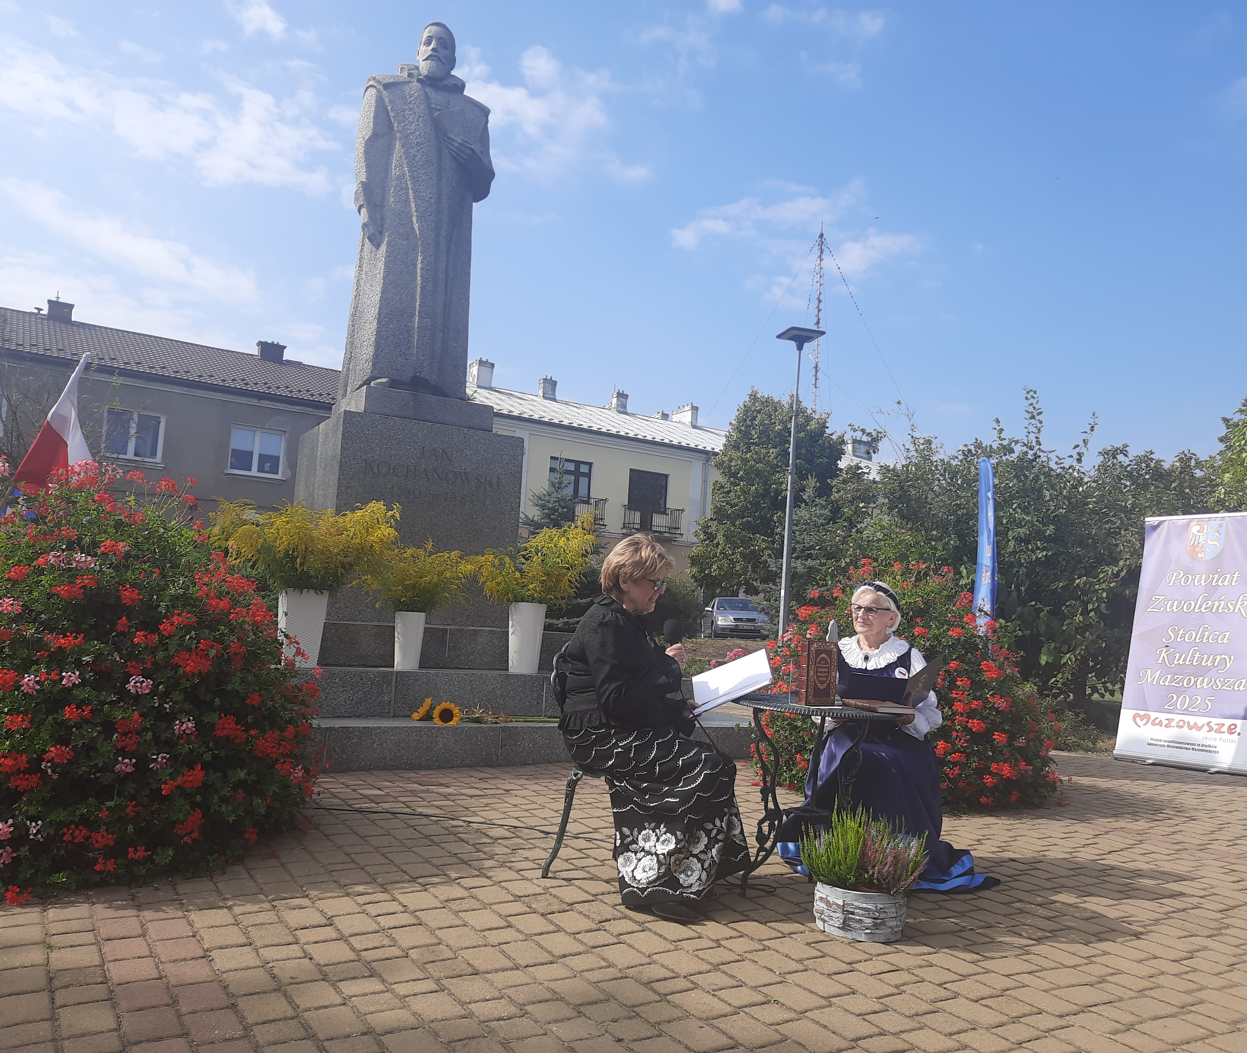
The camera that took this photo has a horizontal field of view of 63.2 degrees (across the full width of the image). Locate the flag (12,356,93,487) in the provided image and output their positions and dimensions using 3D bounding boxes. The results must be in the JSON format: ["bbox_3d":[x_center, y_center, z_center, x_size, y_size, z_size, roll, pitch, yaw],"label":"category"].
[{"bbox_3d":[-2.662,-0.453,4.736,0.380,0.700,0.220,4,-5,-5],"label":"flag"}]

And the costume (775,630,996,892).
[{"bbox_3d":[1.141,0.940,4.346,0.850,1.000,0.720,2,-5,25],"label":"costume"}]

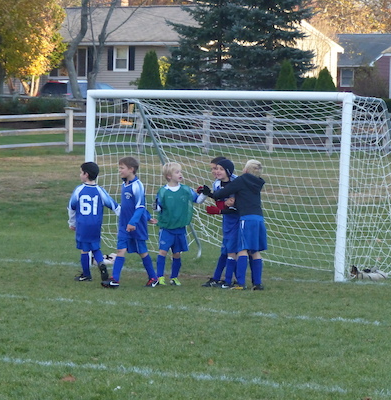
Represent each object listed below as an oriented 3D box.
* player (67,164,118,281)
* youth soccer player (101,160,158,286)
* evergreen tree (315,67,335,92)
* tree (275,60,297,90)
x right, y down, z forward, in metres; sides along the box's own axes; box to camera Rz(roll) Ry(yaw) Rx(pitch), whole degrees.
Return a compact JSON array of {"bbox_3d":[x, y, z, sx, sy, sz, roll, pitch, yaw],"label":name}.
[{"bbox_3d":[-1.056,0.228,31.100,0.500,1.230,0.420,1,2,-25],"label":"player"},{"bbox_3d":[-0.666,0.227,30.300,0.480,1.310,0.430,0,2,-39],"label":"youth soccer player"},{"bbox_3d":[4.805,-3.678,111.000,0.900,2.500,0.900,1,1,0],"label":"evergreen tree"},{"bbox_3d":[3.333,-3.773,110.000,0.980,2.750,0.980,1,1,0],"label":"tree"}]

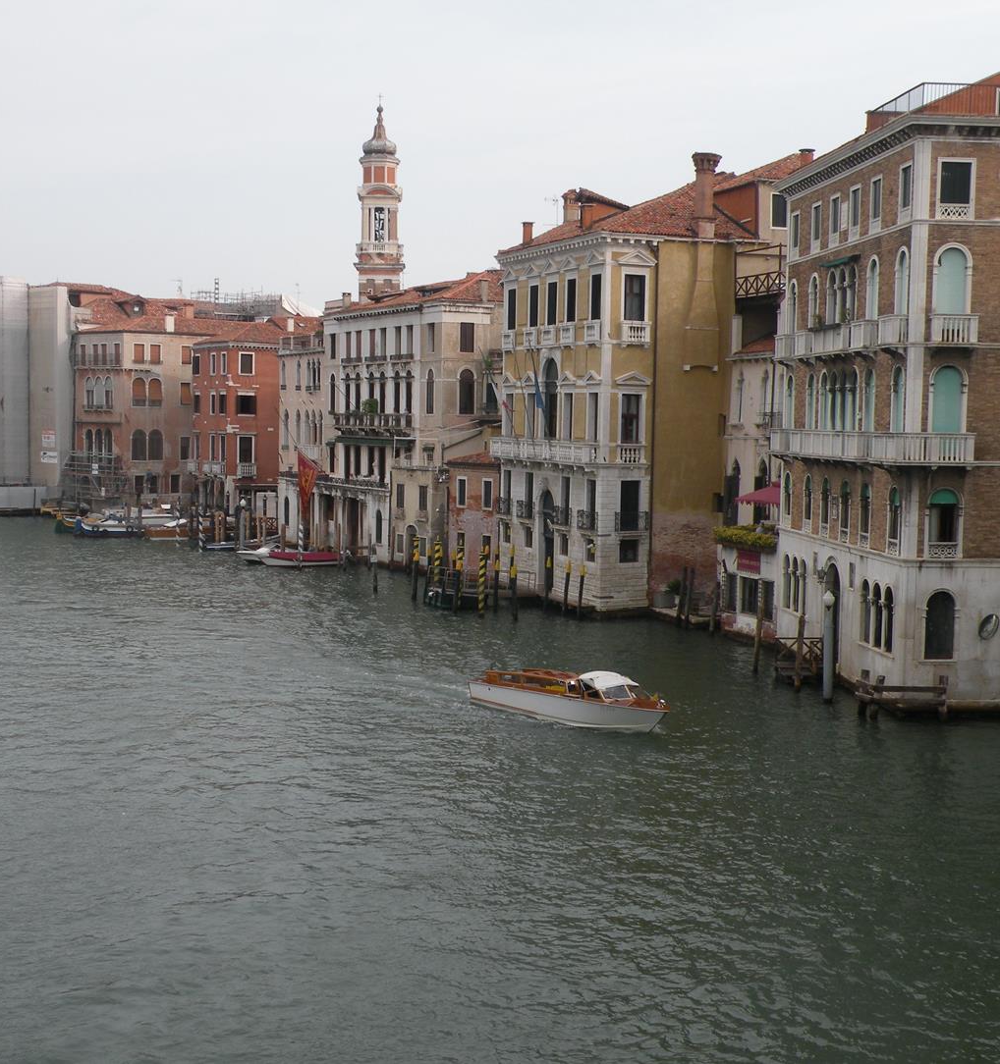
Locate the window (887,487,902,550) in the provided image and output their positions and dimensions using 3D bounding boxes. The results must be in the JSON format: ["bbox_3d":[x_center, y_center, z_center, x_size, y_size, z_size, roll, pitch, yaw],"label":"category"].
[{"bbox_3d":[13.840,-0.494,60.242,0.250,2.157,1.150,0,4,-5],"label":"window"}]

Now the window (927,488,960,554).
[{"bbox_3d":[15.079,-0.384,58.690,1.113,2.228,0.250,1,4,-3],"label":"window"}]

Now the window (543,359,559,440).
[{"bbox_3d":[2.830,-6.889,91.888,0.300,4.476,1.650,-1,4,-21],"label":"window"}]

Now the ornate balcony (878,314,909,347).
[{"bbox_3d":[14.273,-7.317,62.634,0.600,1.100,1.700,1,4,-5],"label":"ornate balcony"}]

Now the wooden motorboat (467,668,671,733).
[{"bbox_3d":[2.547,5.397,58.092,2.250,1.800,8.850,-3,5,-40],"label":"wooden motorboat"}]

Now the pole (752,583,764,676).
[{"bbox_3d":[10.299,3.806,68.492,0.240,3.709,0.240,3,4,0],"label":"pole"}]

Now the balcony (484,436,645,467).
[{"bbox_3d":[3.556,-4.309,91.846,3.116,1.190,15.244,-1,4,-21],"label":"balcony"}]

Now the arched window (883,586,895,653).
[{"bbox_3d":[13.997,3.104,61.583,0.300,2.275,0.917,1,4,-5],"label":"arched window"}]

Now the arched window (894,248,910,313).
[{"bbox_3d":[14.206,-8.659,60.554,0.300,2.496,1.446,1,4,-5],"label":"arched window"}]

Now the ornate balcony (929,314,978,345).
[{"bbox_3d":[15.662,-6.964,59.475,1.540,1.044,0.550,1,4,-6],"label":"ornate balcony"}]

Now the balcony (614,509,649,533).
[{"bbox_3d":[6.486,-0.543,86.130,1.750,1.150,0.500,-1,4,-24],"label":"balcony"}]

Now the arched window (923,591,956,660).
[{"bbox_3d":[14.993,3.192,58.944,1.118,2.362,0.250,1,4,-3],"label":"arched window"}]

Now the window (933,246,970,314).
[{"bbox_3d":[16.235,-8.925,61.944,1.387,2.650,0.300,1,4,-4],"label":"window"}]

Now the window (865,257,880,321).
[{"bbox_3d":[13.919,-8.861,63.909,0.300,2.557,1.375,1,4,-5],"label":"window"}]

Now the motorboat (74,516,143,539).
[{"bbox_3d":[-31.978,-0.343,140.533,6.000,1.600,1.900,0,4,-12],"label":"motorboat"}]

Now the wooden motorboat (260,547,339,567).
[{"bbox_3d":[-13.728,1.689,118.965,5.700,1.300,1.900,-1,4,-30],"label":"wooden motorboat"}]

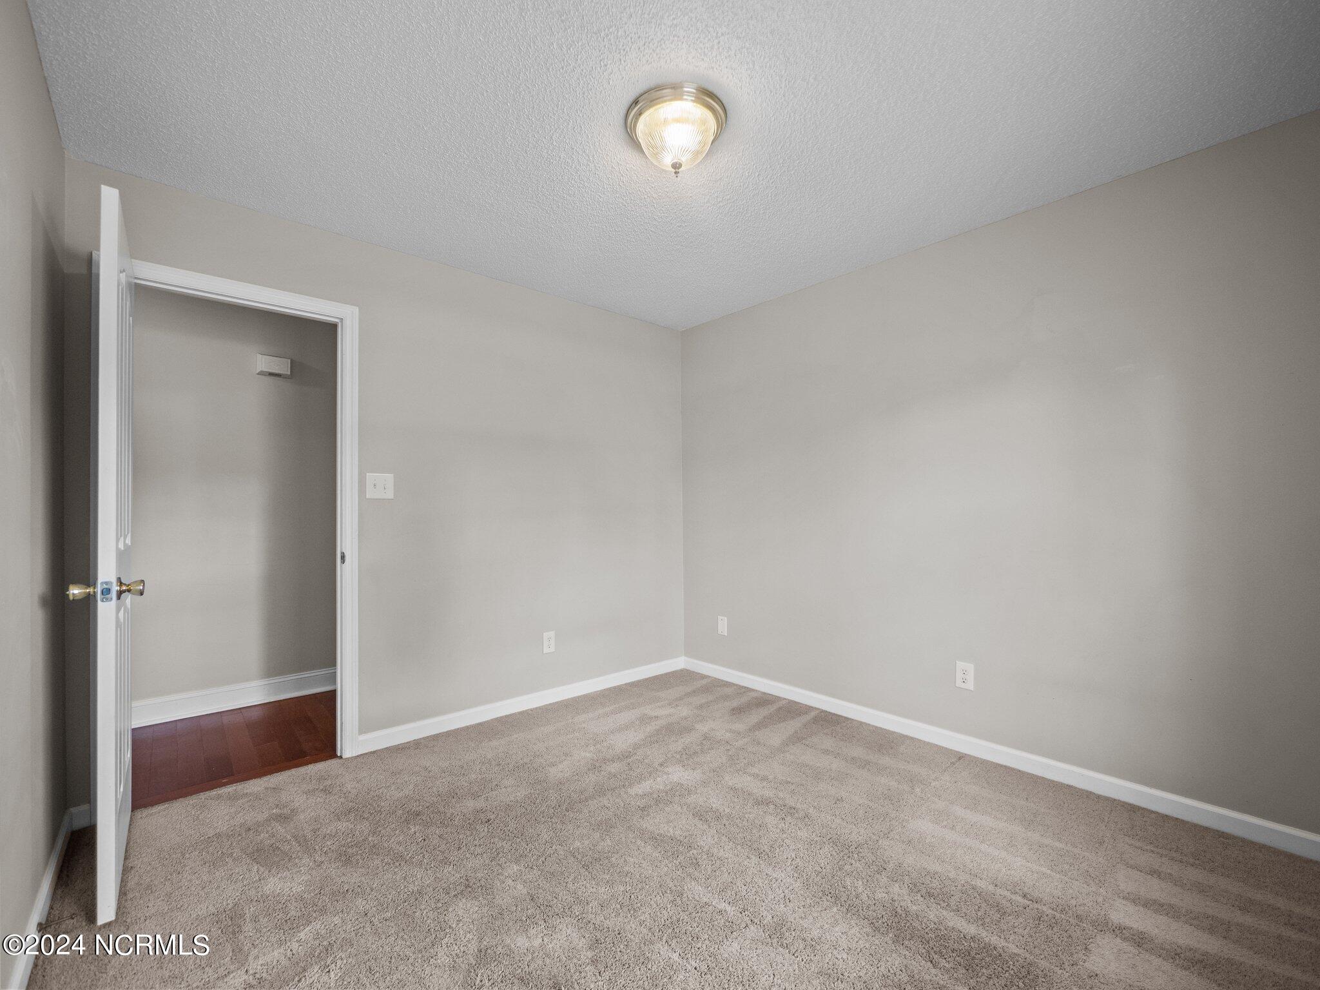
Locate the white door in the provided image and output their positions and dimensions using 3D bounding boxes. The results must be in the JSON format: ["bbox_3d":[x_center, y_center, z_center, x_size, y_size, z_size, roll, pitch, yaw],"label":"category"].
[{"bbox_3d":[-1.746,0.167,1.728,0.038,2.015,0.723,0,-1,-42],"label":"white door"}]

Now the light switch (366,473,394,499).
[{"bbox_3d":[-1.340,-0.041,2.561,0.117,0.116,0.008,0,-1,-40],"label":"light switch"}]

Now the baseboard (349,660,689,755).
[{"bbox_3d":[-0.615,1.174,3.142,2.062,0.081,0.015,0,-1,-40],"label":"baseboard"}]

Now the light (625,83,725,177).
[{"bbox_3d":[0.054,-1.134,1.746,0.331,0.191,0.331,0,-1,0],"label":"light"}]

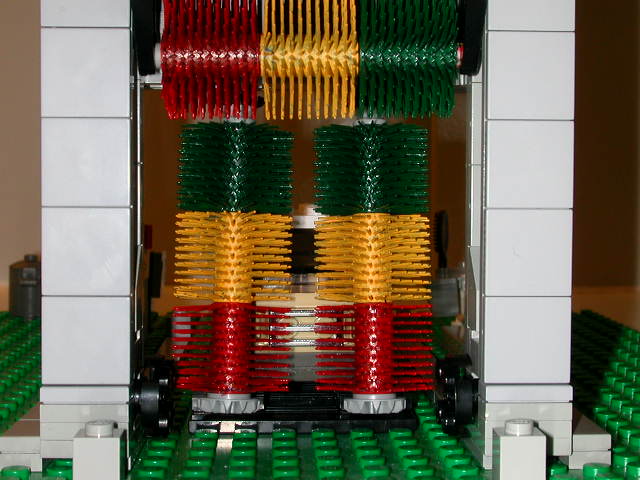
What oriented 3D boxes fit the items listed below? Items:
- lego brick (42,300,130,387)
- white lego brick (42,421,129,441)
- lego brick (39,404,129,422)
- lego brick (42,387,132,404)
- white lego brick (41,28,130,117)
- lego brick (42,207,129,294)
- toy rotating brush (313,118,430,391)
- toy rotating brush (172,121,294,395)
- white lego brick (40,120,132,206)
[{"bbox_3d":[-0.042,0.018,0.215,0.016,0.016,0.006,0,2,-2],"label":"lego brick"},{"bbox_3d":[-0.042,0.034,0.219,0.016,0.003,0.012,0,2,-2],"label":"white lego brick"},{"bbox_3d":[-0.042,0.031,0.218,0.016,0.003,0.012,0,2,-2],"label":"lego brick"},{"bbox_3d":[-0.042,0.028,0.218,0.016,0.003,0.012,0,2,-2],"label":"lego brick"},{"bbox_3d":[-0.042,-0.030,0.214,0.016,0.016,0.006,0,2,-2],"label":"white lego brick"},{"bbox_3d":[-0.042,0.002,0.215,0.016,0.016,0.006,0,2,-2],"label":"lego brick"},{"bbox_3d":[0.012,0.004,0.261,0.026,0.060,0.026,-1,0,-2],"label":"toy rotating brush"},{"bbox_3d":[-0.019,0.004,0.261,0.026,0.060,0.026,1,0,-2],"label":"toy rotating brush"},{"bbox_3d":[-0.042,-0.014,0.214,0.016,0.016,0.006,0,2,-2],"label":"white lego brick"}]

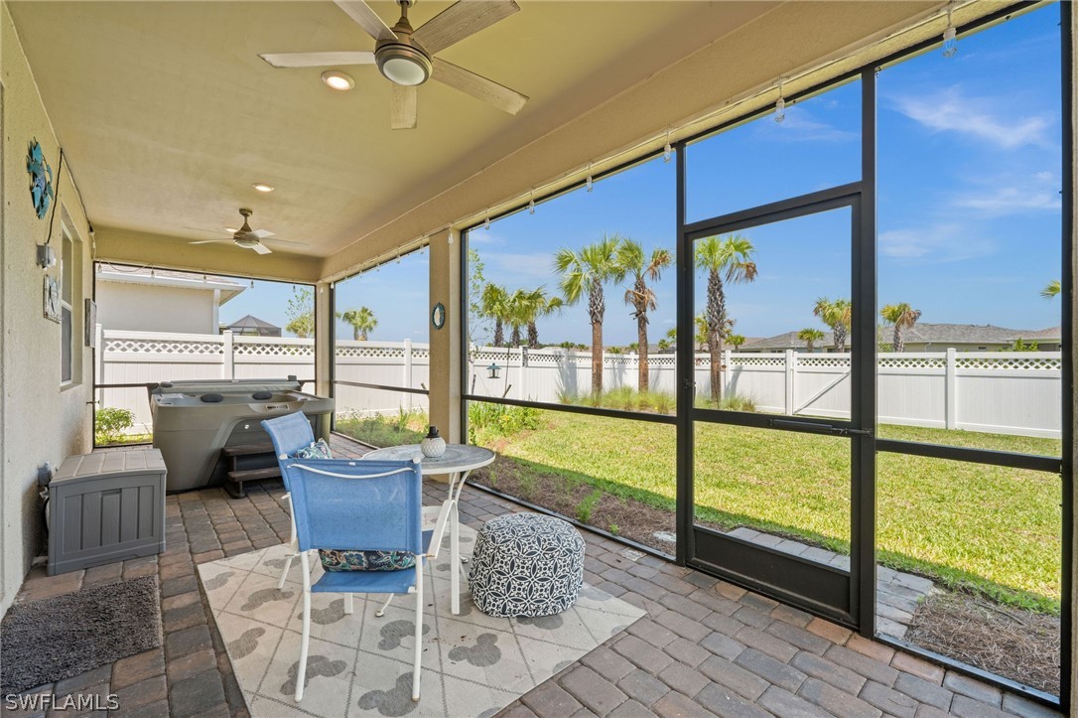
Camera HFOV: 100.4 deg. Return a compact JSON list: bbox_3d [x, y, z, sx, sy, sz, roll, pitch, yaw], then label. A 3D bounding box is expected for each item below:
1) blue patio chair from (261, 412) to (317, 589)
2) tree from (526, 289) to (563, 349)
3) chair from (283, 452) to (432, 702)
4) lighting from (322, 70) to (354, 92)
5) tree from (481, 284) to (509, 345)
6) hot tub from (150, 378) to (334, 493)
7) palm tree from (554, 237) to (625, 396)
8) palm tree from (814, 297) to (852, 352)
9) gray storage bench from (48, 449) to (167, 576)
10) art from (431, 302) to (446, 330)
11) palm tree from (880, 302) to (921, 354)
[{"bbox_3d":[-1.200,0.800,2.720,0.700,0.920,0.560,0,0,-3],"label":"blue patio chair"},{"bbox_3d":[0.209,-0.833,21.000,1.650,4.926,1.650,0,0,0],"label":"tree"},{"bbox_3d":[-0.700,0.827,1.962,0.590,0.930,0.680,0,0,0],"label":"chair"},{"bbox_3d":[-1.336,-1.850,2.989,0.200,0.030,0.200,0,0,0],"label":"lighting"},{"bbox_3d":[-2.020,-0.949,21.000,1.500,5.159,1.500,0,0,0],"label":"tree"},{"bbox_3d":[-3.596,0.803,5.454,1.670,1.000,1.980,0,0,-41],"label":"hot tub"},{"bbox_3d":[1.822,-1.312,15.404,2.500,5.887,2.500,0,0,7],"label":"palm tree"},{"bbox_3d":[13.710,-0.544,20.502,2.300,4.623,2.300,0,0,34],"label":"palm tree"},{"bbox_3d":[-2.940,0.985,3.120,0.540,0.550,0.940,0,0,-41],"label":"gray storage bench"},{"bbox_3d":[-1.075,-0.457,4.807,0.040,0.300,0.290,0,0,-41],"label":"art"},{"bbox_3d":[17.681,-0.500,22.002,2.100,4.545,2.100,0,0,39],"label":"palm tree"}]

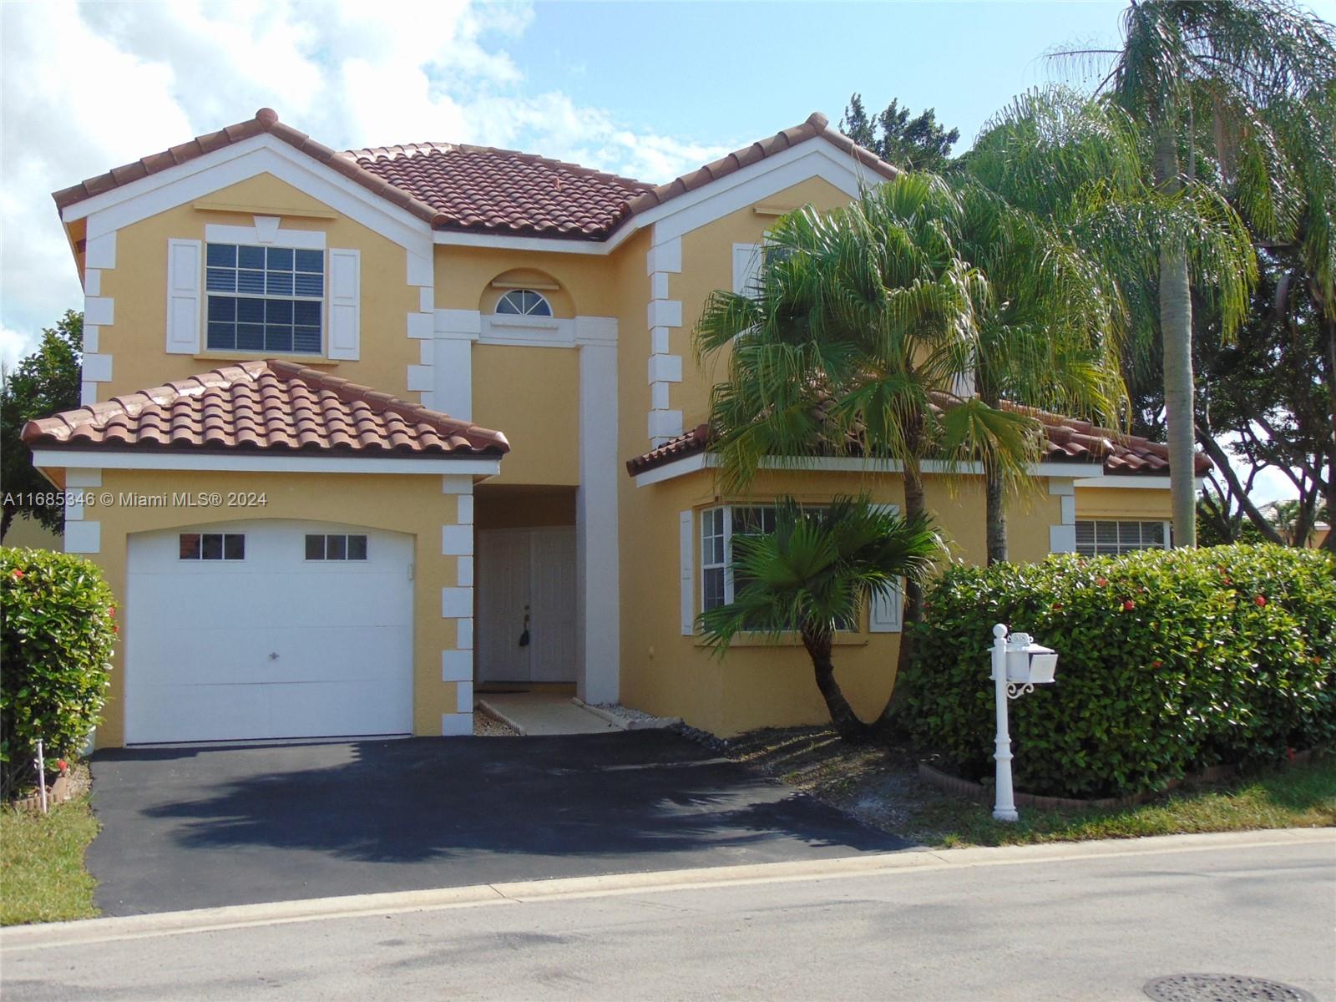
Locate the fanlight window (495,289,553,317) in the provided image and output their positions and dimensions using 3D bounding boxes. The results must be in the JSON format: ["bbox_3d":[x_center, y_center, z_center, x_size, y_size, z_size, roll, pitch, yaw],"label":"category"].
[{"bbox_3d":[-1.799,-2.479,18.868,0.740,0.370,0.100,1,-4,-18],"label":"fanlight window"}]

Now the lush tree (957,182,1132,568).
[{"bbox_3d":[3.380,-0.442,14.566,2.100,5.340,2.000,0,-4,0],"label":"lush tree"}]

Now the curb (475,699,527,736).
[{"bbox_3d":[-1.860,2.415,16.709,0.140,0.200,2.500,1,-4,-18],"label":"curb"}]

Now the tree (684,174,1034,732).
[{"bbox_3d":[1.829,-0.444,14.119,3.050,5.260,2.800,0,-4,0],"label":"tree"}]

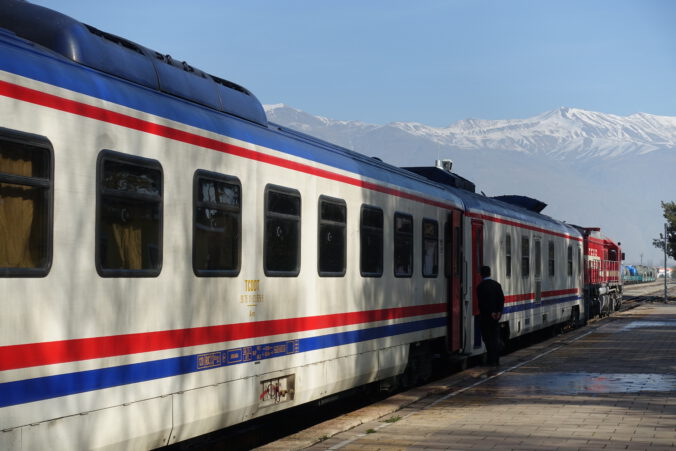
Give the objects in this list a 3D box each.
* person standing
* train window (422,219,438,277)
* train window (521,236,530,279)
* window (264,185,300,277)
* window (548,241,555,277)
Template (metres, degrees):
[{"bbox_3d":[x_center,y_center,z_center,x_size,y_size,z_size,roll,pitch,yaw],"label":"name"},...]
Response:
[{"bbox_3d":[2.671,1.580,22.950,0.540,1.740,0.380,2,-3,-42],"label":"person standing"},{"bbox_3d":[1.495,0.374,21.494,0.080,0.975,1.270,-1,-2,16],"label":"train window"},{"bbox_3d":[4.626,0.796,32.498,0.080,1.020,1.300,-1,-2,16],"label":"train window"},{"bbox_3d":[-0.608,0.069,14.103,0.080,0.975,1.270,-1,-2,16],"label":"window"},{"bbox_3d":[6.137,0.961,37.811,0.080,1.010,1.270,-1,-2,16],"label":"window"}]

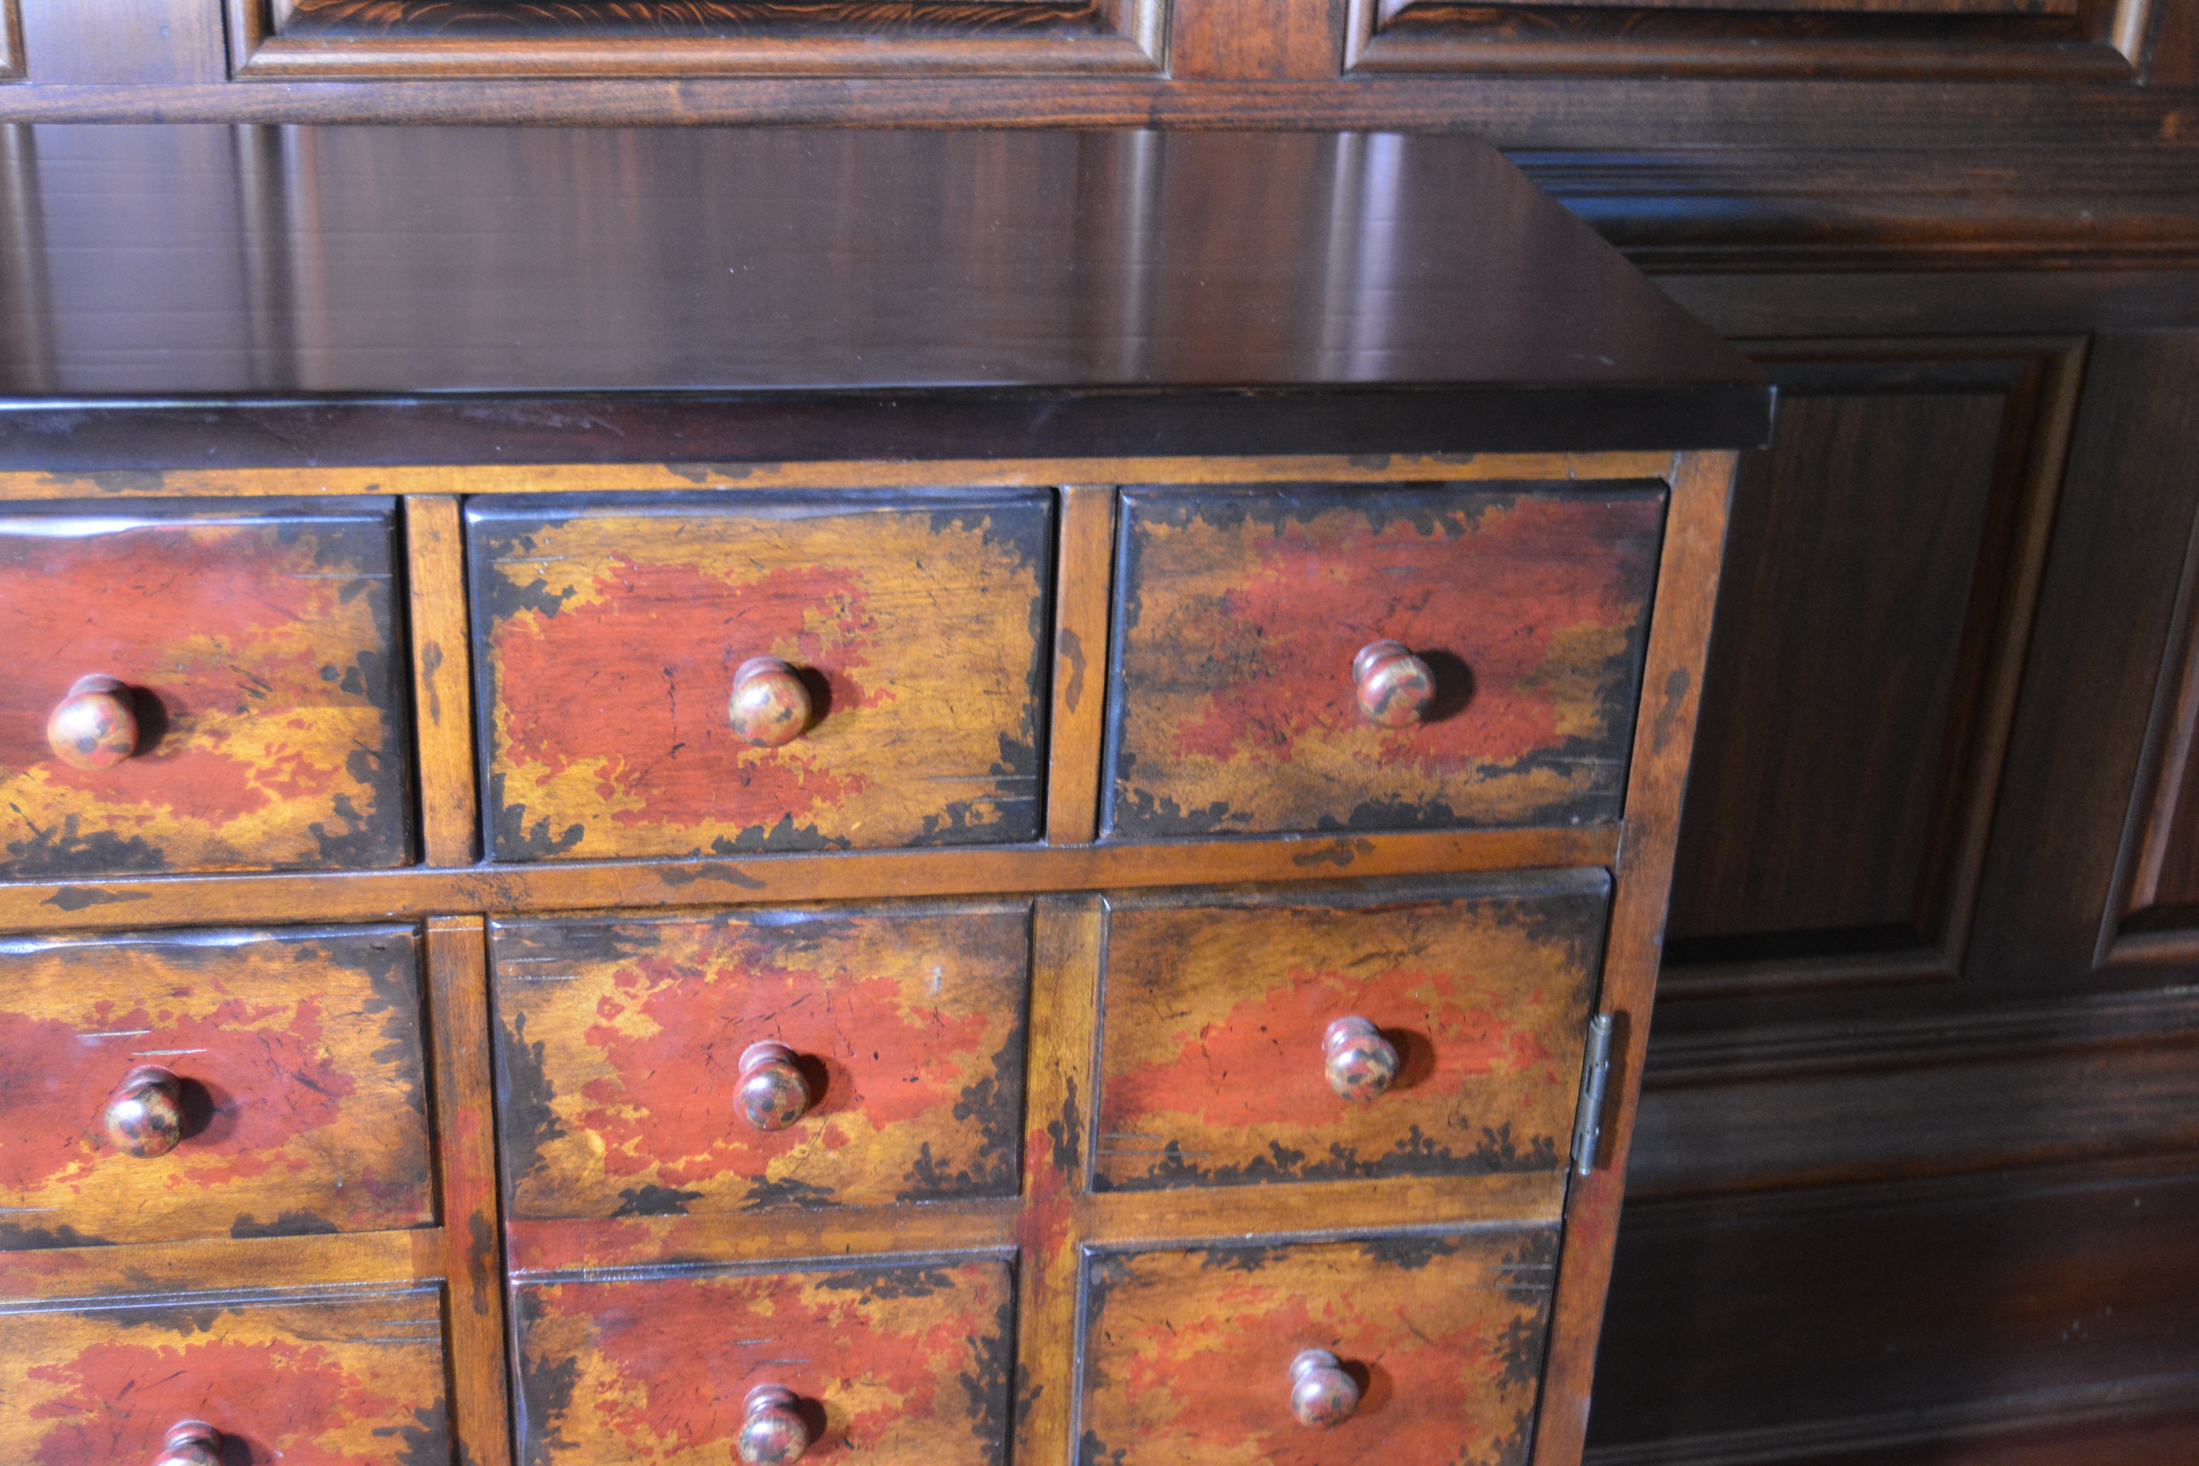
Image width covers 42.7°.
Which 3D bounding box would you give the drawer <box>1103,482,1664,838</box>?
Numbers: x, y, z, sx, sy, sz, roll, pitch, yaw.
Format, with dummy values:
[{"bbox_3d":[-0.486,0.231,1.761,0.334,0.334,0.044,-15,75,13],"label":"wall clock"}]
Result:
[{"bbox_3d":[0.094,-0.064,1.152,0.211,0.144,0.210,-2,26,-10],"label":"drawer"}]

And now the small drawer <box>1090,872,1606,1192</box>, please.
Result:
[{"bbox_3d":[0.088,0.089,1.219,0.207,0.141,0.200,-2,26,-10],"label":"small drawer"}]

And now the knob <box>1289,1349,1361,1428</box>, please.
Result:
[{"bbox_3d":[0.095,0.282,1.194,0.029,0.029,0.032,-2,26,-10],"label":"knob"}]

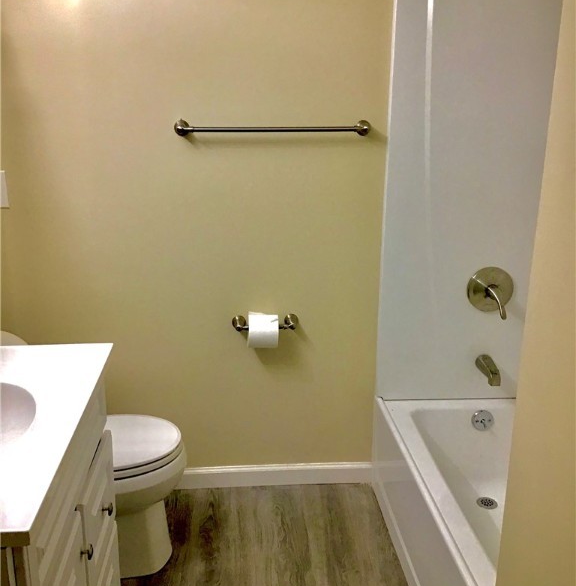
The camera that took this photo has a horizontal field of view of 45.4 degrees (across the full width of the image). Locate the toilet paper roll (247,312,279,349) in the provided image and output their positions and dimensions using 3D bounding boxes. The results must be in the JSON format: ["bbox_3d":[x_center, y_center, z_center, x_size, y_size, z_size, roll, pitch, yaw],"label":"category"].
[{"bbox_3d":[-0.087,0.134,2.429,0.104,0.116,0.116,-1,17,-5],"label":"toilet paper roll"}]

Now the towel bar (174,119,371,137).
[{"bbox_3d":[-0.045,-0.539,2.257,0.656,0.052,0.075,-1,17,-5],"label":"towel bar"}]

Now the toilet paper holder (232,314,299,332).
[{"bbox_3d":[-0.077,0.117,2.449,0.240,0.050,0.075,-1,17,-5],"label":"toilet paper holder"}]

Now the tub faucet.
[{"bbox_3d":[0.745,0.284,2.539,0.059,0.067,0.138,-1,17,-5],"label":"tub faucet"}]

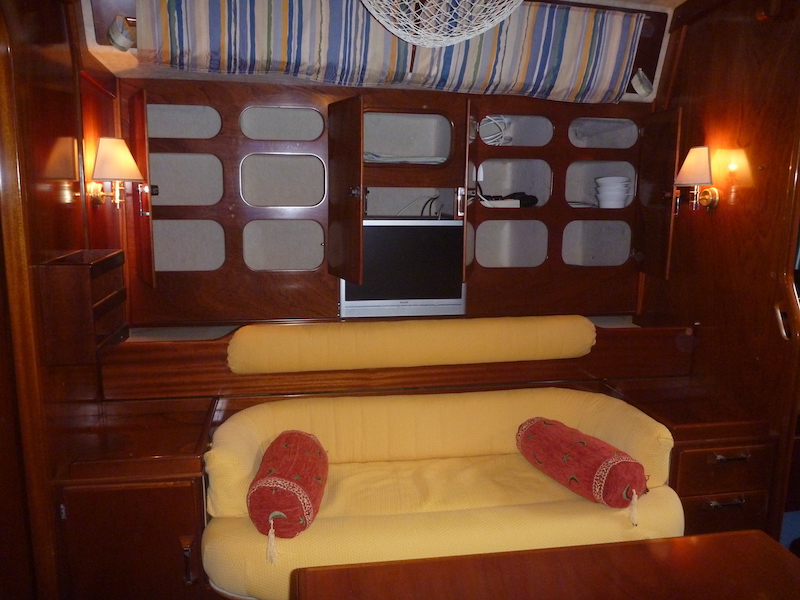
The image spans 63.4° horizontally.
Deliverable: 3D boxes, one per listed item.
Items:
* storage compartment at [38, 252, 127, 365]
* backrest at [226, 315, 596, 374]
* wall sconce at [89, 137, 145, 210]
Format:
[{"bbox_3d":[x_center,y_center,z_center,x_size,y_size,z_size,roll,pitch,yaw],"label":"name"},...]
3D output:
[{"bbox_3d":[-0.799,0.009,1.662,0.109,0.238,0.311,-1,10,-10],"label":"storage compartment"},{"bbox_3d":[0.059,0.138,2.075,1.181,0.145,0.117,-1,10,-10],"label":"backrest"},{"bbox_3d":[-0.817,-0.363,1.854,0.151,0.197,0.128,-1,10,-10],"label":"wall sconce"}]

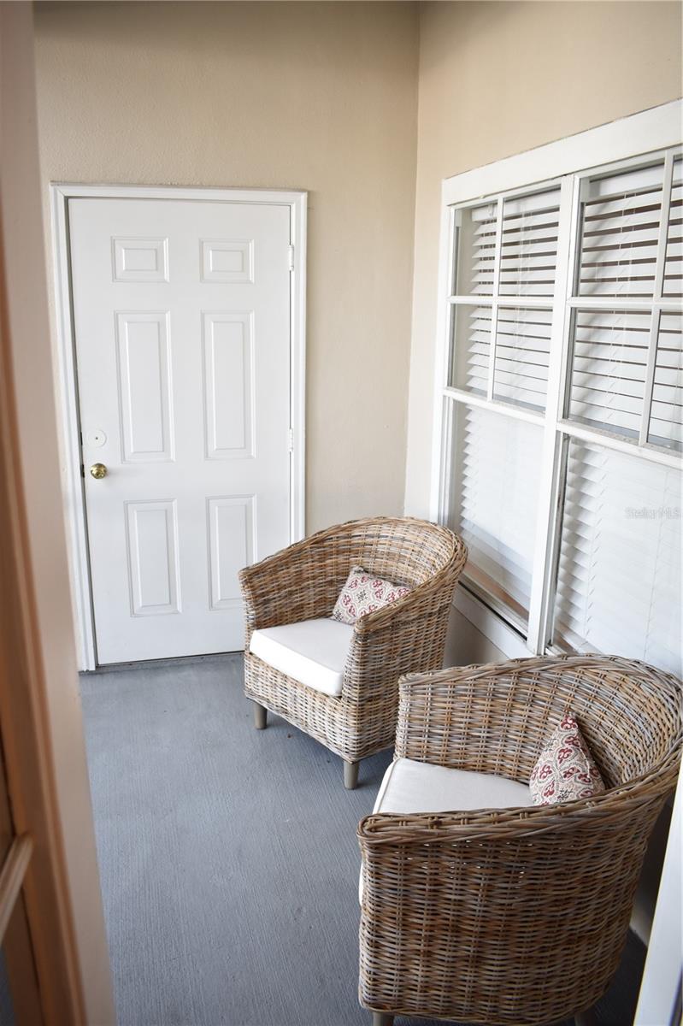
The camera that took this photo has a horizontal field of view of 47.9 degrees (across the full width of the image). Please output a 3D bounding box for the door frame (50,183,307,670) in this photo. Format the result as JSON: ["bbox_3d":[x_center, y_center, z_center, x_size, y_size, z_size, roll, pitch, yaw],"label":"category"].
[{"bbox_3d":[-0.684,-0.327,3.474,1.050,2.130,0.110,-3,15,-13],"label":"door frame"}]

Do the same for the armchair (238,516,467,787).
[{"bbox_3d":[0.101,0.485,3.002,0.690,0.810,0.720,-11,18,-39],"label":"armchair"}]

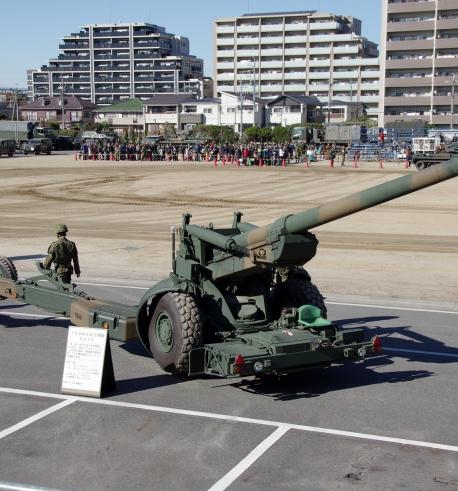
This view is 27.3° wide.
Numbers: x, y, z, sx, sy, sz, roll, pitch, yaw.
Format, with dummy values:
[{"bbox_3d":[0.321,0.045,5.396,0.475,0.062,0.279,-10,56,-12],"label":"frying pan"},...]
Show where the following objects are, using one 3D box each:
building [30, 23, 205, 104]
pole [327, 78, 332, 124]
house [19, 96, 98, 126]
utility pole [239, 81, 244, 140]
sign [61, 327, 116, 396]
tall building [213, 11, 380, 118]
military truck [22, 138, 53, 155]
[{"bbox_3d":[-27.410,-44.779,255.851,48.000,29.300,16.000,3,8,20],"label":"building"},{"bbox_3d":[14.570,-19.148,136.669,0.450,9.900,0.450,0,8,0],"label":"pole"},{"bbox_3d":[-30.028,-22.316,166.524,12.000,7.500,7.800,3,8,18],"label":"house"},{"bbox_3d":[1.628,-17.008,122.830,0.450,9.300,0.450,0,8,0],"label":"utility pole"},{"bbox_3d":[-2.066,1.698,13.790,0.630,0.950,0.470,3,8,19],"label":"sign"},{"bbox_3d":[18.603,-42.470,235.294,42.717,29.700,14.000,3,8,18],"label":"tall building"},{"bbox_3d":[-22.166,-11.725,109.423,1.770,1.970,4.140,3,8,19],"label":"military truck"}]

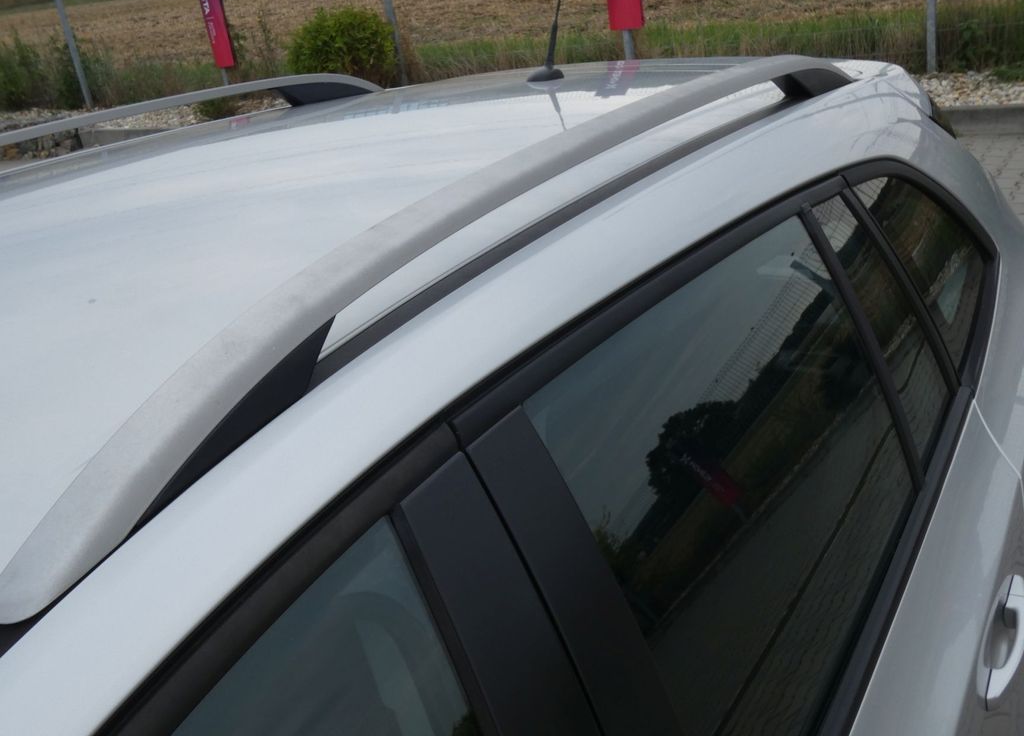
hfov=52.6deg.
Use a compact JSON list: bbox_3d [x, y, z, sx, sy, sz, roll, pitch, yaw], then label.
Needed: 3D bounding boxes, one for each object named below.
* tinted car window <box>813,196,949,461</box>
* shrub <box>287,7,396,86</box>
[{"bbox_3d":[0.497,-0.071,1.410,0.030,0.355,0.195,-25,8,41],"label":"tinted car window"},{"bbox_3d":[-1.724,-3.180,10.500,1.100,0.970,1.050,9,29,35],"label":"shrub"}]

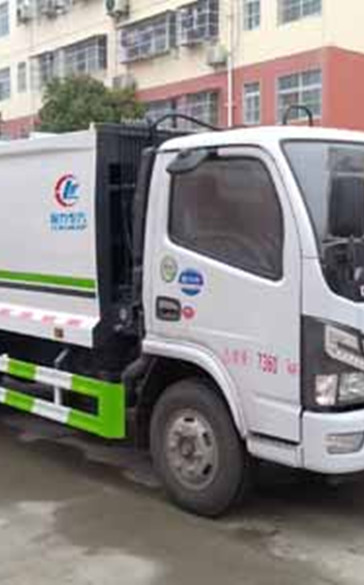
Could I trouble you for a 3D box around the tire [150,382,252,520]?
[{"bbox_3d":[0.105,0.939,4.758,0.205,0.775,0.775,-5,6,-41],"label":"tire"}]

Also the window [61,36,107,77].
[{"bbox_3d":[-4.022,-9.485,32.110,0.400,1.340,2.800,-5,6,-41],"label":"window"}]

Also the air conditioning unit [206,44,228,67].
[{"bbox_3d":[1.163,-7.872,26.255,0.320,0.580,0.800,-5,6,-41],"label":"air conditioning unit"}]

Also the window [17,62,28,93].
[{"bbox_3d":[-7.329,-9.878,36.293,0.140,1.340,0.880,-5,6,-41],"label":"window"}]

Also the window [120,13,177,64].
[{"bbox_3d":[-1.238,-9.278,28.952,0.450,1.410,2.830,-5,6,-41],"label":"window"}]

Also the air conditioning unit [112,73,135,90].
[{"bbox_3d":[-2.346,-8.400,31.624,0.360,0.620,0.880,-4,6,-42],"label":"air conditioning unit"}]

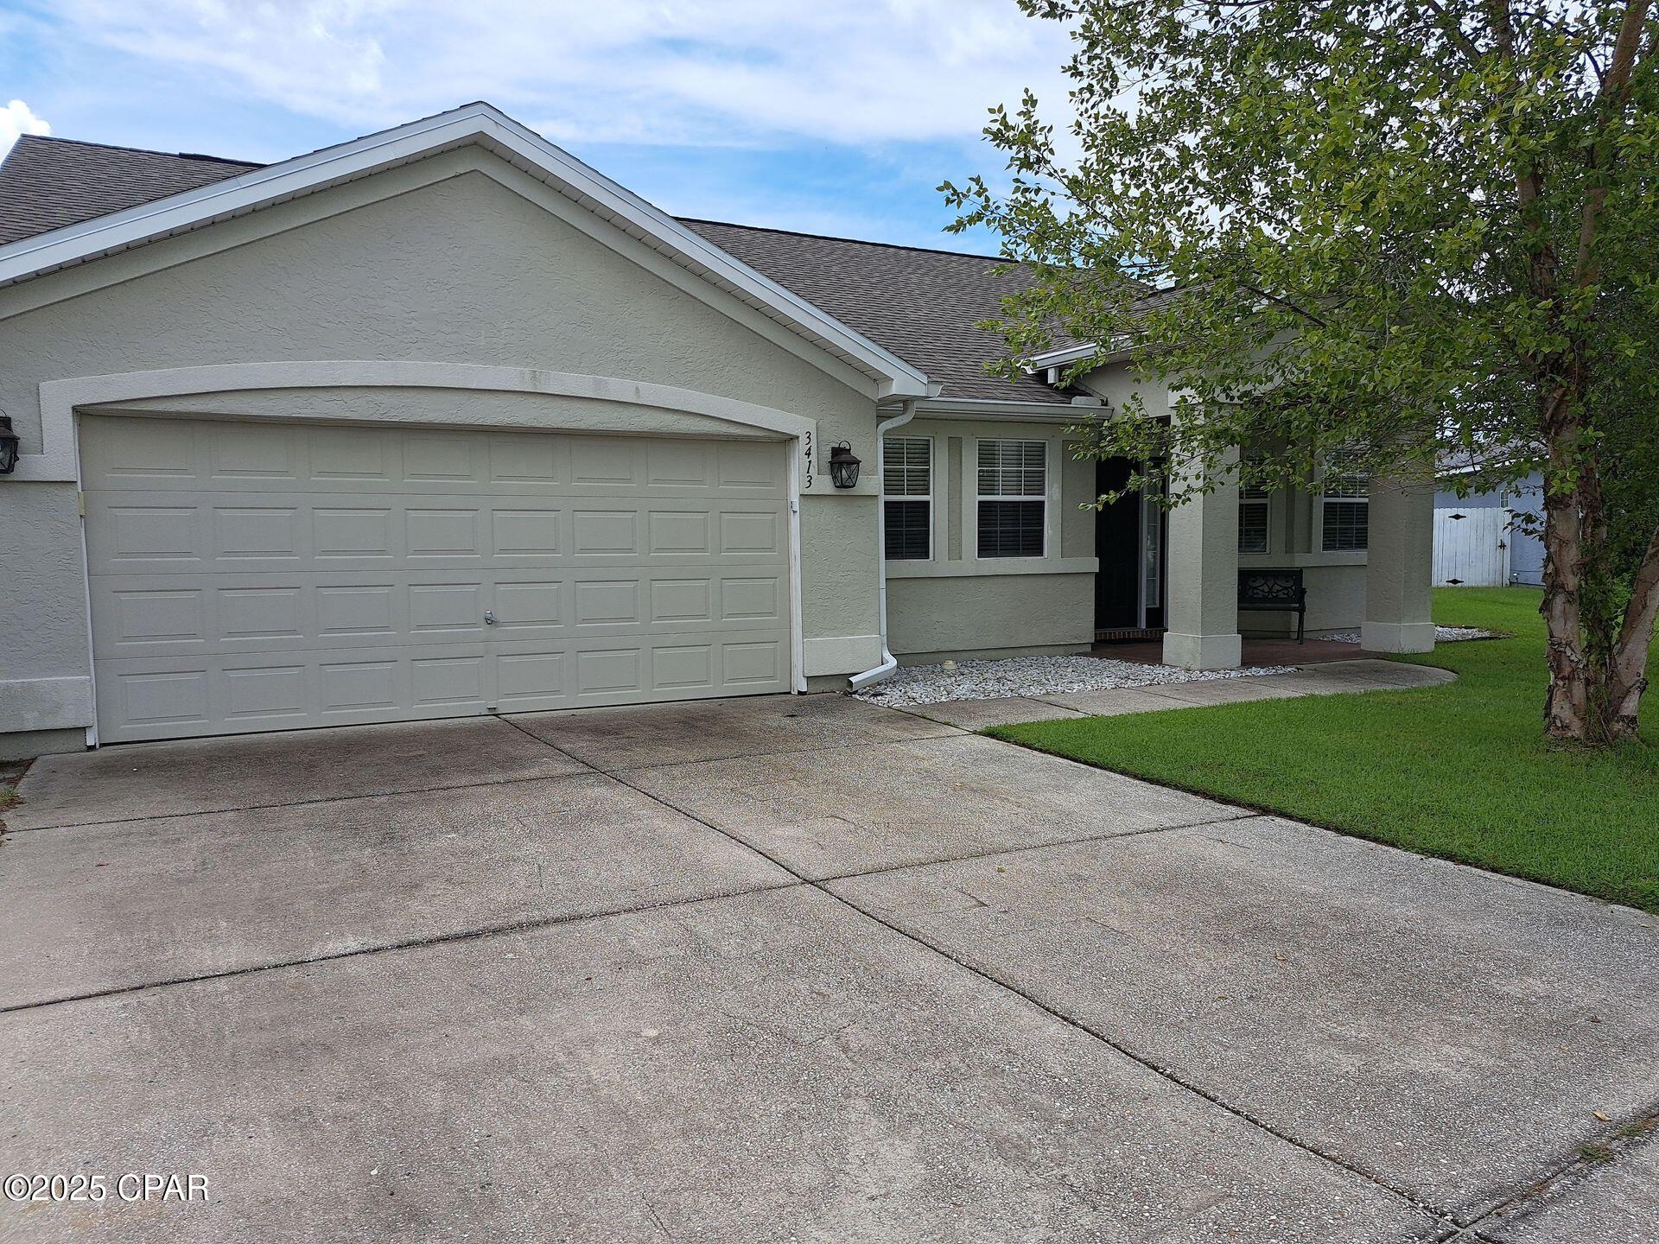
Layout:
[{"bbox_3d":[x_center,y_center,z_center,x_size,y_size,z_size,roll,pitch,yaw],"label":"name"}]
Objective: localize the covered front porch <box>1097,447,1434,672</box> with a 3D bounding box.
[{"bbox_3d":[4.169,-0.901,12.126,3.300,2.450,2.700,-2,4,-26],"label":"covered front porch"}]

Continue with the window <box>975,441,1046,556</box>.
[{"bbox_3d":[1.868,-1.238,11.720,0.865,1.197,0.100,-2,4,-26],"label":"window"}]

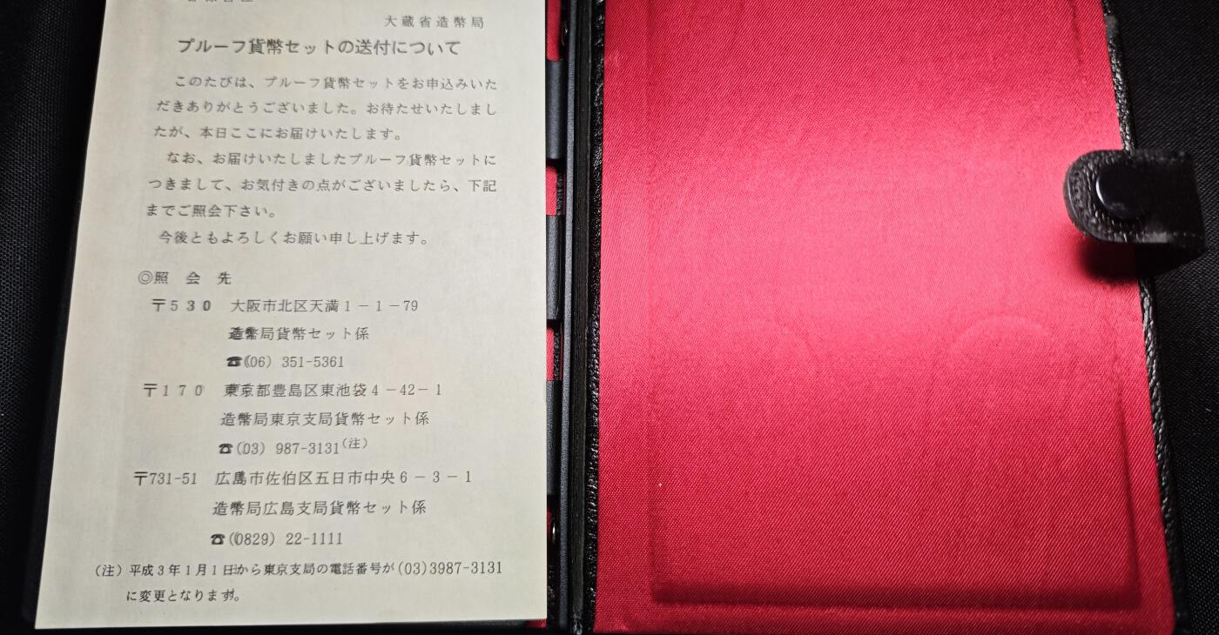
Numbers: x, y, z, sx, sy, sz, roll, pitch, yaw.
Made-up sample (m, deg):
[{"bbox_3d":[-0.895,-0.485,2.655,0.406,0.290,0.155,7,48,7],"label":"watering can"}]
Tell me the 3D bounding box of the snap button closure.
[{"bbox_3d":[0.095,-0.024,0.157,0.011,0.003,0.011,0,78,-3],"label":"snap button closure"}]

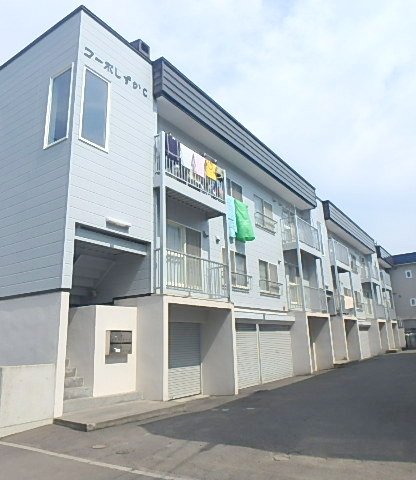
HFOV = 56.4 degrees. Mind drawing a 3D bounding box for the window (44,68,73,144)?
[{"bbox_3d":[-3.283,-2.944,8.549,0.827,1.802,0.100,-11,-17,32],"label":"window"}]

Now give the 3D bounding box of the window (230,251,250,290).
[{"bbox_3d":[1.006,1.002,12.599,0.160,1.270,1.550,-11,-17,33],"label":"window"}]

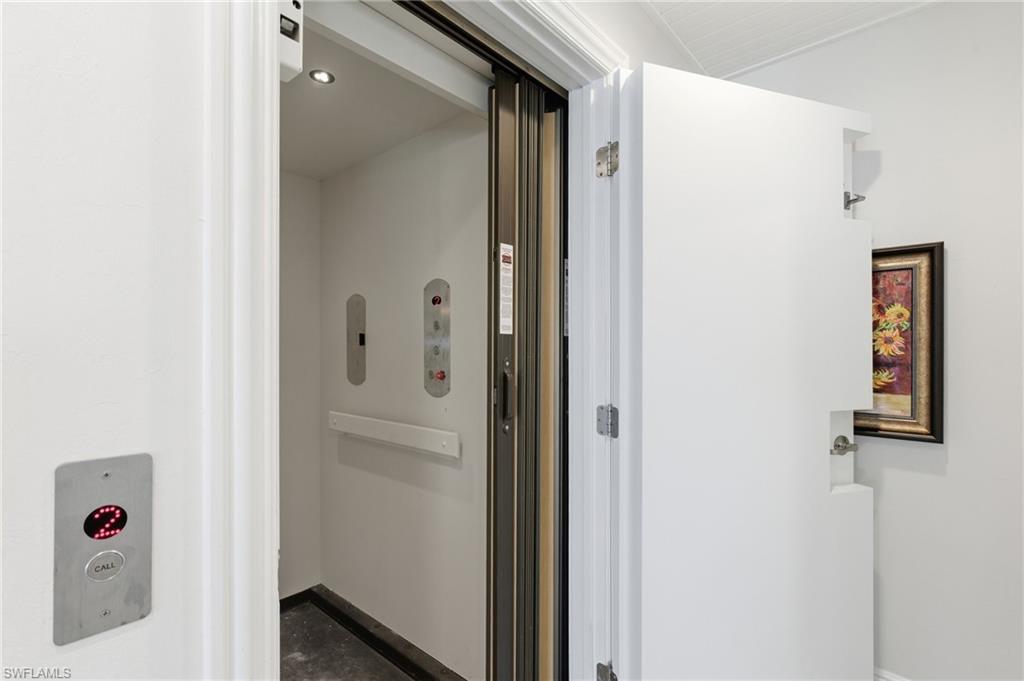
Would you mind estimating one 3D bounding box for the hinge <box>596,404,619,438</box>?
[{"bbox_3d":[0.285,0.237,1.331,0.017,0.091,0.086,1,-1,-33],"label":"hinge"}]

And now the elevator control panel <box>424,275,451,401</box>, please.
[{"bbox_3d":[-0.295,-0.008,1.780,0.154,0.466,0.014,0,-1,39],"label":"elevator control panel"}]

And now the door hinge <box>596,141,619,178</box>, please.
[{"bbox_3d":[0.287,-0.526,1.338,0.017,0.091,0.086,1,-1,-33],"label":"door hinge"}]

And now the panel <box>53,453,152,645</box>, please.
[{"bbox_3d":[-0.455,0.230,0.510,0.008,0.192,0.083,0,-1,42],"label":"panel"}]

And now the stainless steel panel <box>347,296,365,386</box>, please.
[{"bbox_3d":[-0.736,-0.004,2.141,0.164,0.430,0.008,0,-1,39],"label":"stainless steel panel"}]

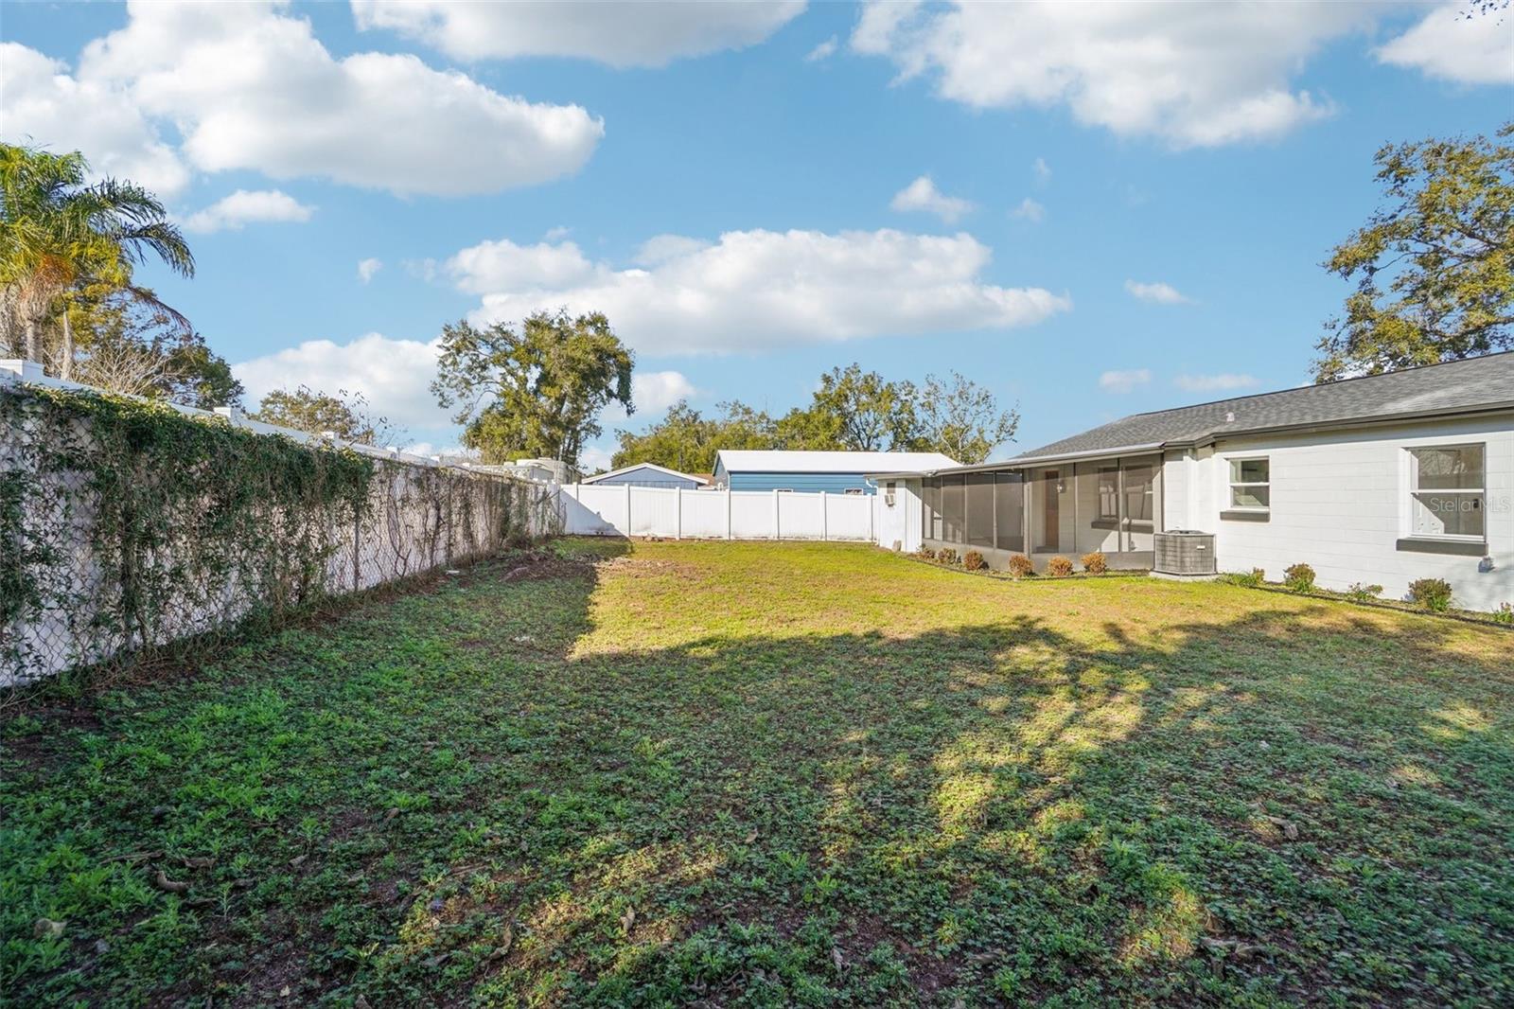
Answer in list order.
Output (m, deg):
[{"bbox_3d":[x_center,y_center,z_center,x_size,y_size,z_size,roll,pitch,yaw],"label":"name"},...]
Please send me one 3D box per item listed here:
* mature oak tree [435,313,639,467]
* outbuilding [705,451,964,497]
[{"bbox_3d":[-14.219,-5.374,40.010,12.600,13.698,11.800,0,0,-20],"label":"mature oak tree"},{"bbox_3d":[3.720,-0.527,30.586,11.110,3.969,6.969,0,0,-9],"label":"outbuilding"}]

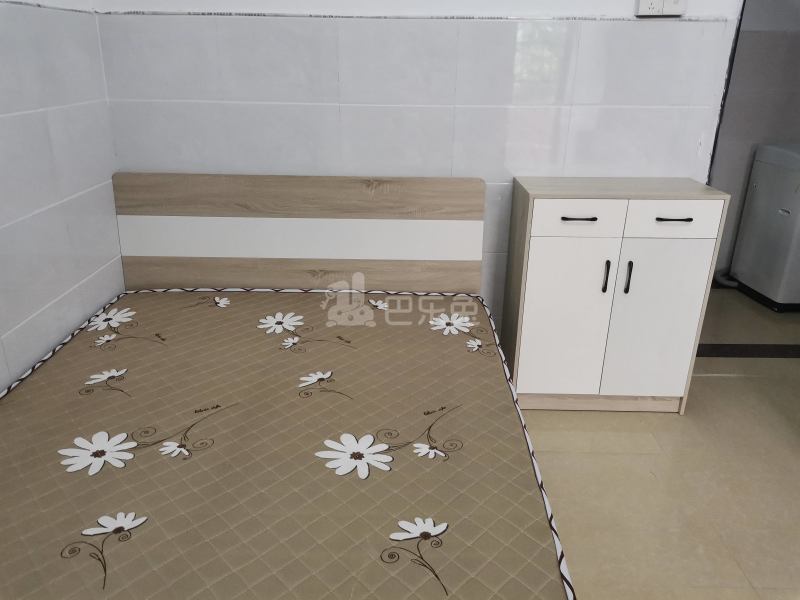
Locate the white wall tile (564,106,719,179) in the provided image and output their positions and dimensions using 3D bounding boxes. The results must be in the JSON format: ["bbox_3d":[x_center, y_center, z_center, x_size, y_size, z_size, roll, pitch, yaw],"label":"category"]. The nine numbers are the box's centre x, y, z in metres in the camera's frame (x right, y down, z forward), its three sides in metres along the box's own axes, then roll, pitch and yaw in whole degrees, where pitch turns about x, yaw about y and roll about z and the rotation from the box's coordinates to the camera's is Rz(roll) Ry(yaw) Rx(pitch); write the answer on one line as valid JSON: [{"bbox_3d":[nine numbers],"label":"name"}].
[{"bbox_3d":[0.951,-0.616,2.410,0.576,0.302,0.020,0,22,-2],"label":"white wall tile"}]

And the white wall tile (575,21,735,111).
[{"bbox_3d":[0.955,-0.897,2.299,0.576,0.302,0.020,0,22,-2],"label":"white wall tile"}]

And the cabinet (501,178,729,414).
[{"bbox_3d":[0.802,-0.013,2.416,0.705,0.892,0.325,1,22,0],"label":"cabinet"}]

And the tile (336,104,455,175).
[{"bbox_3d":[-0.011,-0.618,2.384,0.450,0.302,0.020,0,22,-2],"label":"tile"}]

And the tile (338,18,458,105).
[{"bbox_3d":[-0.008,-0.899,2.273,0.450,0.302,0.020,0,22,-2],"label":"tile"}]

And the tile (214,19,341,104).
[{"bbox_3d":[-0.458,-0.900,2.260,0.450,0.302,0.020,0,22,-2],"label":"tile"}]

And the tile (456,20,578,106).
[{"bbox_3d":[0.442,-0.898,2.285,0.450,0.302,0.020,0,22,-2],"label":"tile"}]

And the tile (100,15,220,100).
[{"bbox_3d":[-0.892,-0.900,2.248,0.420,0.302,0.020,0,22,-2],"label":"tile"}]

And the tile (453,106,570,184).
[{"bbox_3d":[0.439,-0.617,2.396,0.450,0.302,0.020,0,22,-2],"label":"tile"}]

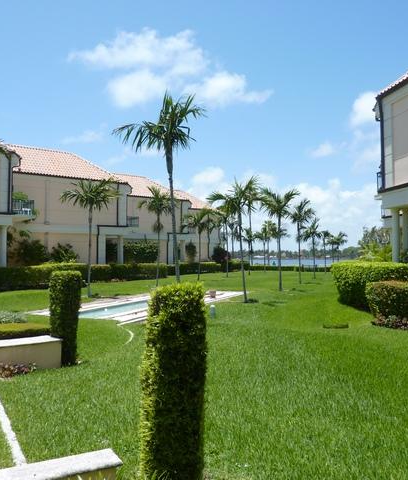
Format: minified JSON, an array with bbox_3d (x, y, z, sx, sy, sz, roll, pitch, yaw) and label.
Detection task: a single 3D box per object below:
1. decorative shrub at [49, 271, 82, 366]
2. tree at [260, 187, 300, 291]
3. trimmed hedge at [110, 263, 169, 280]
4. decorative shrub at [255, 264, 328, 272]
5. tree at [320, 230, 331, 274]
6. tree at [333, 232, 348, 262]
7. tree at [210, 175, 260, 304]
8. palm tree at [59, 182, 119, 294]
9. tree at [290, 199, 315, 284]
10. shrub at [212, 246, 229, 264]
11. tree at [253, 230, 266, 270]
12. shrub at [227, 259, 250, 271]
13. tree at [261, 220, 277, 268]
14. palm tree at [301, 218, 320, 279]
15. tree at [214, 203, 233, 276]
[{"bbox_3d":[-2.329,1.308,7.800,0.490,1.560,0.500,0,-2,-6],"label":"decorative shrub"},{"bbox_3d":[3.774,-0.074,22.800,1.850,5.000,1.850,0,-2,0],"label":"tree"},{"bbox_3d":[-4.200,2.106,31.100,1.100,1.150,5.800,-1,-2,24],"label":"trimmed hedge"},{"bbox_3d":[9.276,3.000,49.000,8.400,0.850,1.000,0,-2,7],"label":"decorative shrub"},{"bbox_3d":[11.055,1.167,41.751,1.096,4.056,1.096,0,-2,0],"label":"tree"},{"bbox_3d":[15.835,1.242,53.761,1.807,4.700,1.807,0,-2,0],"label":"tree"},{"bbox_3d":[1.168,-0.019,17.700,1.850,4.650,1.850,0,-2,0],"label":"tree"},{"bbox_3d":[-5.015,-0.112,20.271,2.517,5.196,2.517,0,-2,0],"label":"palm tree"},{"bbox_3d":[6.391,0.058,29.774,1.628,5.483,1.628,0,-2,0],"label":"tree"},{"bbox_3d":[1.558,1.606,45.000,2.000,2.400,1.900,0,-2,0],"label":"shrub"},{"bbox_3d":[6.559,1.166,50.262,2.376,4.621,2.376,0,-2,0],"label":"tree"},{"bbox_3d":[3.434,2.468,46.000,2.400,1.250,1.700,0,-2,0],"label":"shrub"},{"bbox_3d":[7.675,0.595,55.000,1.950,5.800,1.950,0,-2,0],"label":"tree"},{"bbox_3d":[8.291,0.665,35.761,1.578,4.666,1.578,0,-2,0],"label":"palm tree"},{"bbox_3d":[1.784,-0.018,38.288,1.771,6.197,1.771,0,-2,0],"label":"tree"}]

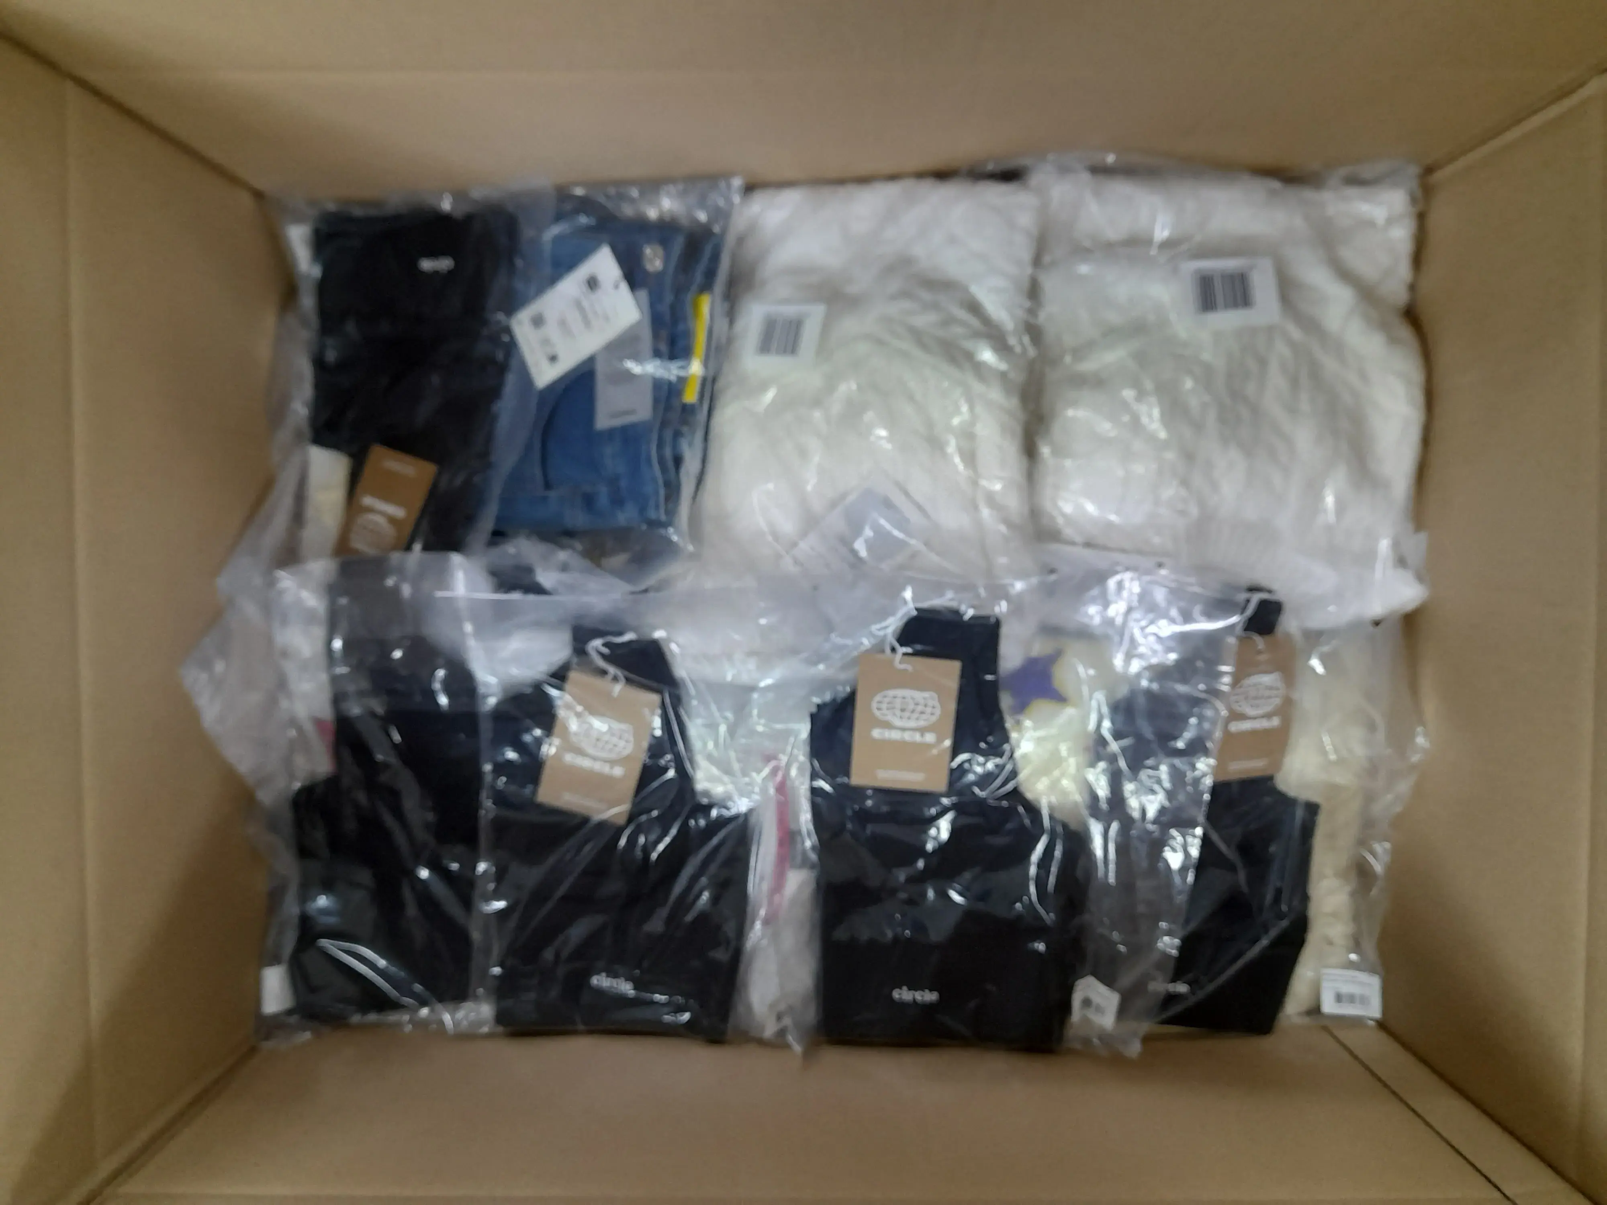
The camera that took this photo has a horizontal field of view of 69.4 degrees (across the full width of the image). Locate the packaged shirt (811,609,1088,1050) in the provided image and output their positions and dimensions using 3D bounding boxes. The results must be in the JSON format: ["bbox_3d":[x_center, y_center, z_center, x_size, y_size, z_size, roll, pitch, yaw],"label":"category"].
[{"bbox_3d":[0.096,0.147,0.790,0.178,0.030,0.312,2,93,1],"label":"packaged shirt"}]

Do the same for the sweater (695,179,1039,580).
[{"bbox_3d":[0.043,-0.141,0.778,0.220,0.065,0.280,3,93,0],"label":"sweater"}]

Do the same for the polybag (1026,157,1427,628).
[{"bbox_3d":[0.281,-0.135,0.785,0.262,0.075,0.298,1,93,1],"label":"polybag"}]

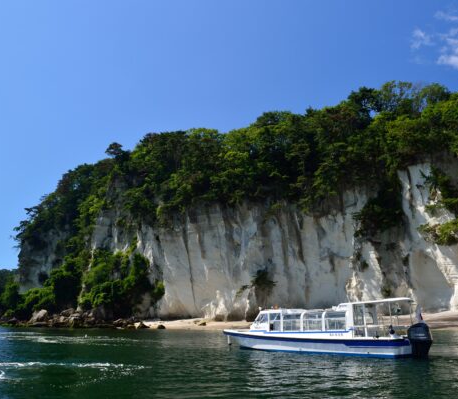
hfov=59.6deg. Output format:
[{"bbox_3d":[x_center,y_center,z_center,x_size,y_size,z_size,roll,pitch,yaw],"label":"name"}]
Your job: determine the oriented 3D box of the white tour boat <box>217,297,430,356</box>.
[{"bbox_3d":[3.840,5.840,18.600,10.100,2.250,2.350,-11,-19,34],"label":"white tour boat"}]

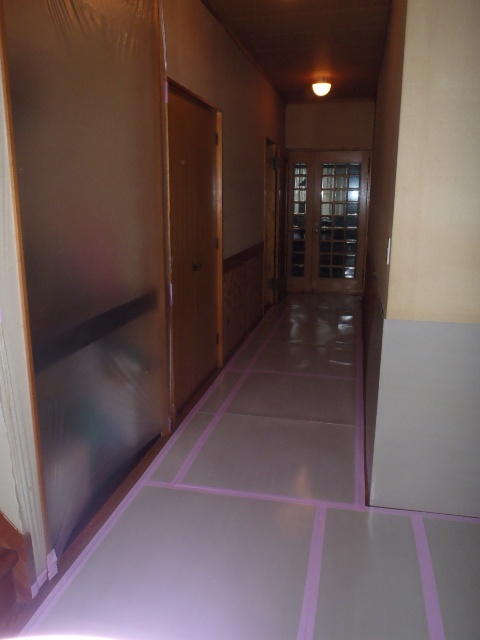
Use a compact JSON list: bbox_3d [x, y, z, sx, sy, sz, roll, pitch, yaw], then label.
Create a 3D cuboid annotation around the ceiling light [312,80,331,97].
[{"bbox_3d":[0.943,-2.674,5.975,0.210,0.170,0.210,3,14,12],"label":"ceiling light"}]

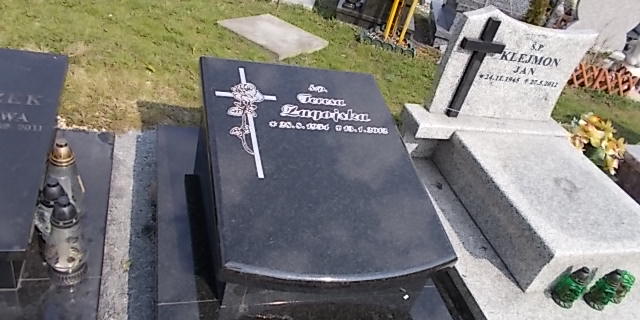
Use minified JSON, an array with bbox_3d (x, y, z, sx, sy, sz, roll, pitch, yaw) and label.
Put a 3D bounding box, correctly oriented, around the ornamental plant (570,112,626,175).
[{"bbox_3d":[1.573,-0.083,2.736,0.230,0.310,0.280,3,38,-21],"label":"ornamental plant"}]

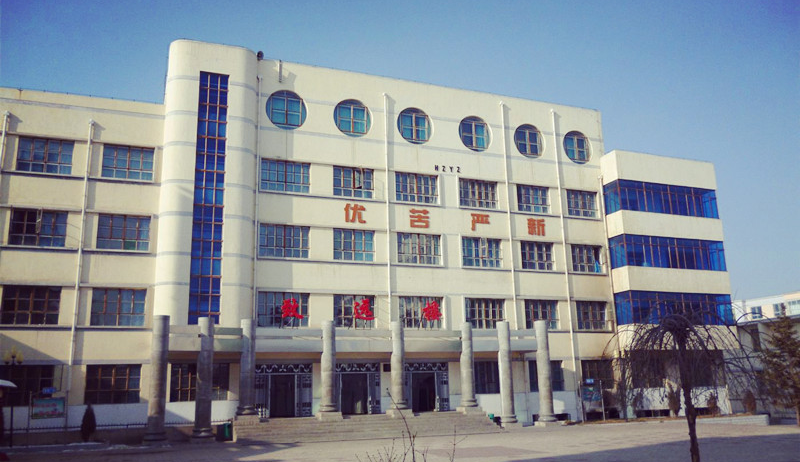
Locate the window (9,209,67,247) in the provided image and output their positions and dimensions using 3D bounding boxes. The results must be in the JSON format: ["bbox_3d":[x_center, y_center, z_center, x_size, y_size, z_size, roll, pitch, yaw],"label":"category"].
[{"bbox_3d":[-16.597,-0.120,29.748,2.299,1.760,0.200,4,-14,-22],"label":"window"}]

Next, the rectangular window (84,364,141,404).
[{"bbox_3d":[-13.366,7.148,30.204,2.381,1.807,0.200,4,-14,-21],"label":"rectangular window"}]

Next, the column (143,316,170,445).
[{"bbox_3d":[-10.340,6.313,27.686,0.920,5.305,0.920,4,-14,-22],"label":"column"}]

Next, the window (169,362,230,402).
[{"bbox_3d":[-9.745,7.396,31.586,2.752,1.840,0.200,4,-14,-21],"label":"window"}]

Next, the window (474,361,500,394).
[{"bbox_3d":[4.977,8.230,36.311,2.313,1.738,0.200,4,-15,-21],"label":"window"}]

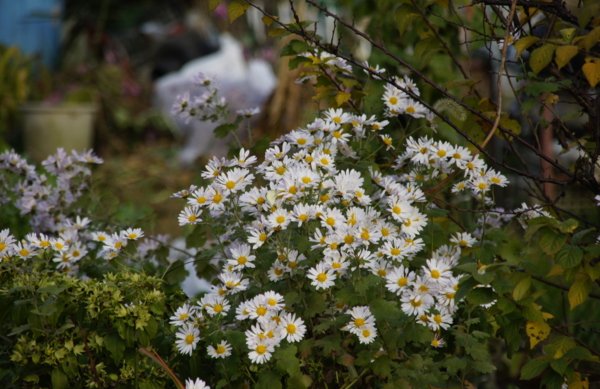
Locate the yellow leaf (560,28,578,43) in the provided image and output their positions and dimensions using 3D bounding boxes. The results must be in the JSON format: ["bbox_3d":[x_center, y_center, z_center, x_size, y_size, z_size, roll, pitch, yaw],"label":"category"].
[{"bbox_3d":[0.415,-0.245,7.700,0.028,0.025,0.015,0,6,0],"label":"yellow leaf"}]

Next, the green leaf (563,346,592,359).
[{"bbox_3d":[0.422,0.240,7.600,0.046,0.021,0.025,-1,6,-7],"label":"green leaf"}]

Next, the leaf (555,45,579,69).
[{"bbox_3d":[0.357,-0.184,6.700,0.032,0.032,0.015,0,7,0],"label":"leaf"}]

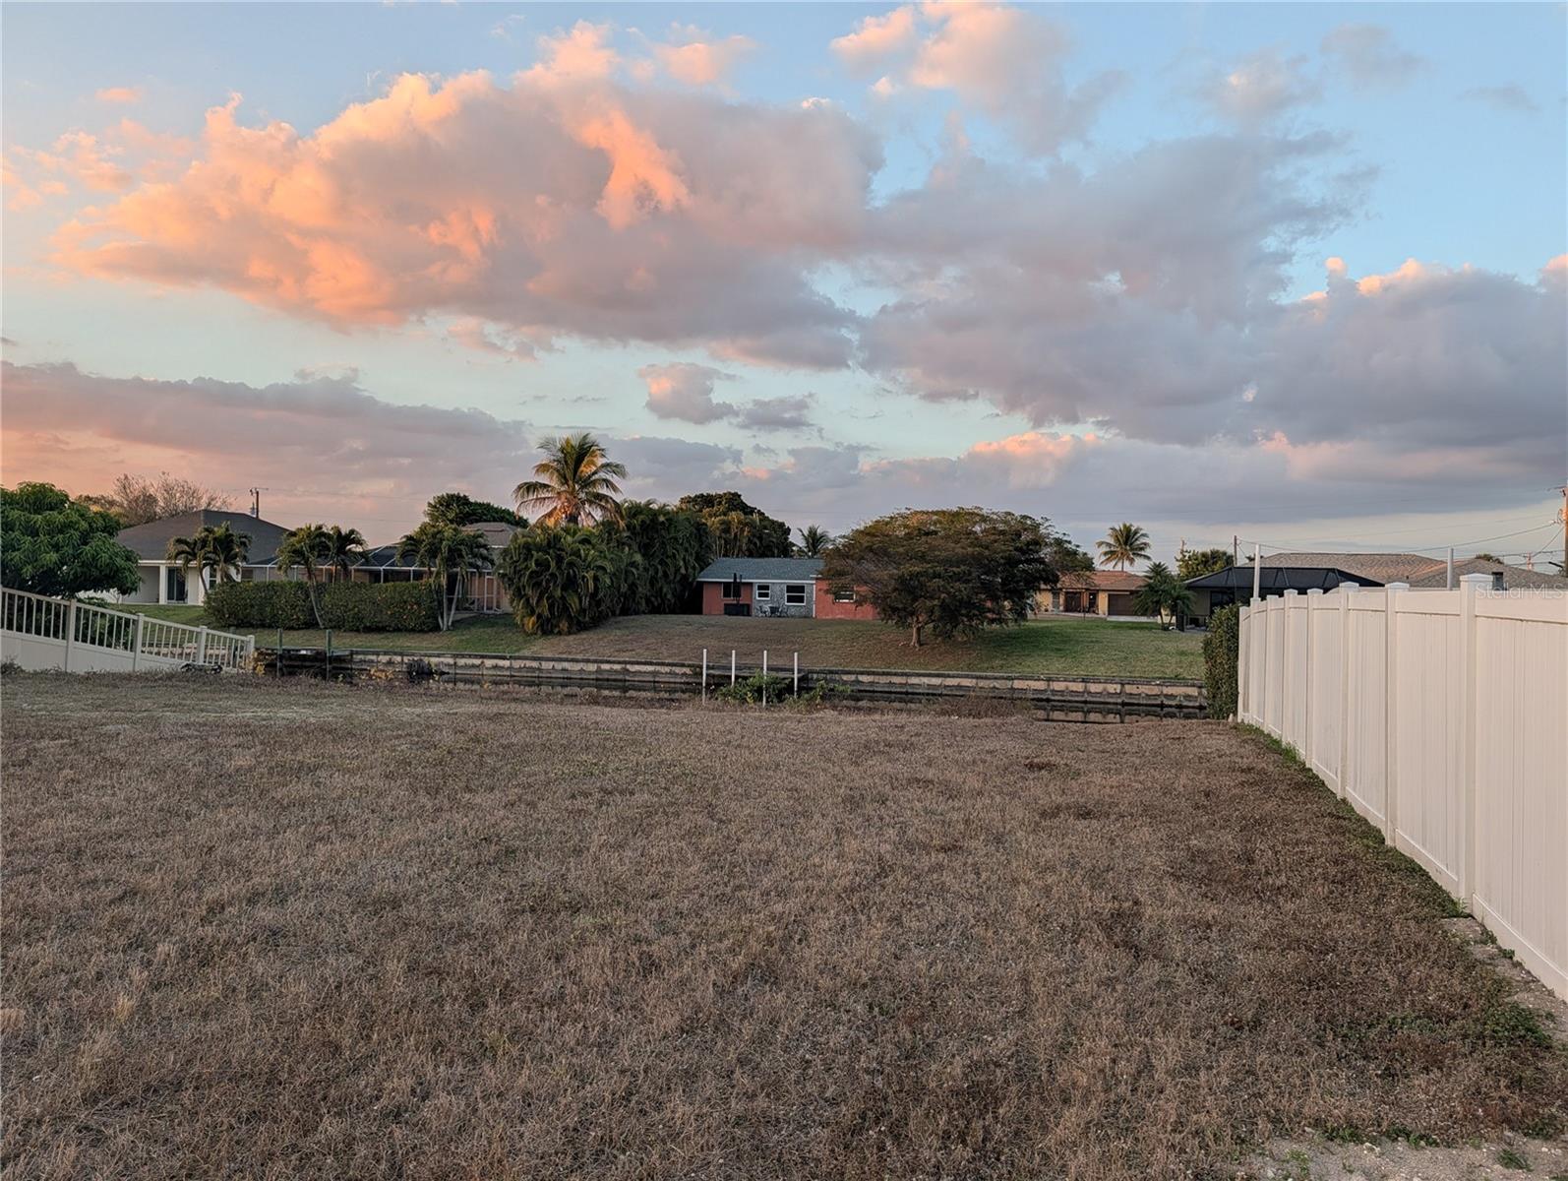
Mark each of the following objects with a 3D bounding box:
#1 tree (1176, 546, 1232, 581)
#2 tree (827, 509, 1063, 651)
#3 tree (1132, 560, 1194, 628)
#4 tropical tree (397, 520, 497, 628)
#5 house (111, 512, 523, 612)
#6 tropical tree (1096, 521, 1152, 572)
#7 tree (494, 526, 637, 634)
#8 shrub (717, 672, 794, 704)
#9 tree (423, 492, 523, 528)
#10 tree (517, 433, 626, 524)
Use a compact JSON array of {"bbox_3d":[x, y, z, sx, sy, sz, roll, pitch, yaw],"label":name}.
[{"bbox_3d":[36.642,-0.447,94.944,5.000,6.908,5.000,1,-1,0],"label":"tree"},{"bbox_3d":[8.179,-0.705,57.000,12.000,7.112,11.500,1,-1,0],"label":"tree"},{"bbox_3d":[22.640,0.274,65.000,3.700,3.982,3.500,1,-1,0],"label":"tree"},{"bbox_3d":[-18.047,-0.783,58.000,5.000,5.672,4.600,1,-1,0],"label":"tropical tree"},{"bbox_3d":[-30.263,-2.065,72.000,24.000,6.300,14.000,1,-1,13],"label":"house"},{"bbox_3d":[37.412,-2.098,119.910,6.000,11.059,6.000,1,-1,0],"label":"tropical tree"},{"bbox_3d":[-12.085,-0.646,60.500,7.400,5.985,6.000,1,-1,0],"label":"tree"},{"bbox_3d":[-0.593,1.959,21.500,1.500,0.701,1.150,1,-1,0],"label":"shrub"},{"bbox_3d":[-25.215,-3.265,87.923,8.000,9.408,7.500,1,-1,0],"label":"tree"},{"bbox_3d":[-13.055,-3.937,65.909,6.700,11.206,6.500,1,-1,0],"label":"tree"}]

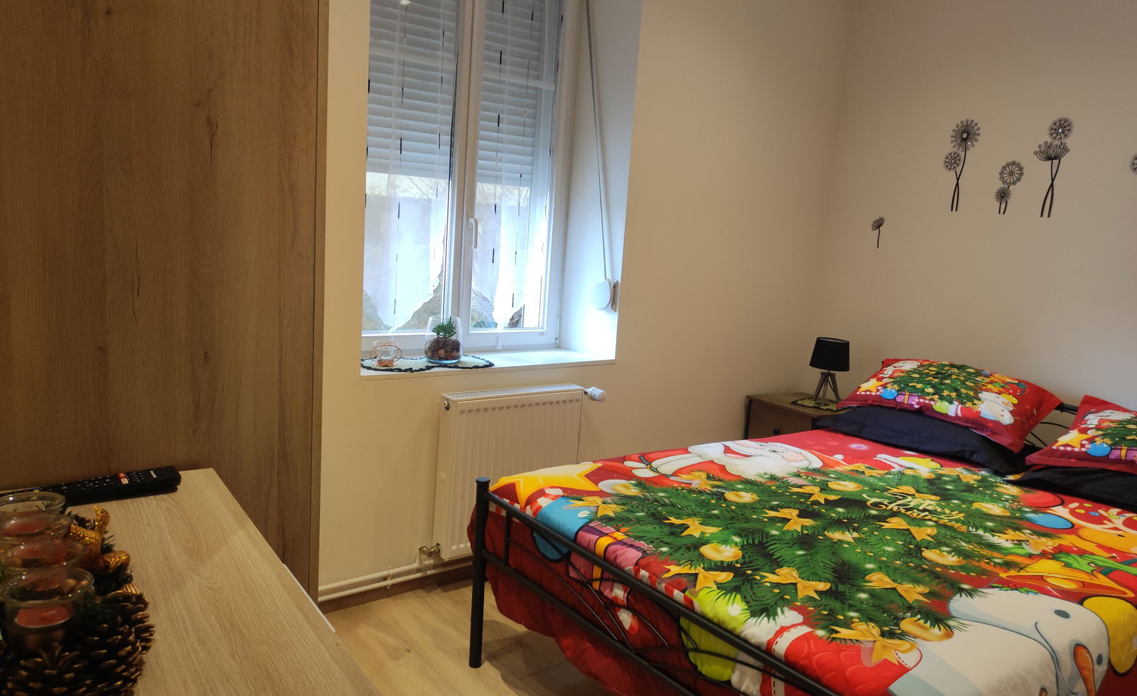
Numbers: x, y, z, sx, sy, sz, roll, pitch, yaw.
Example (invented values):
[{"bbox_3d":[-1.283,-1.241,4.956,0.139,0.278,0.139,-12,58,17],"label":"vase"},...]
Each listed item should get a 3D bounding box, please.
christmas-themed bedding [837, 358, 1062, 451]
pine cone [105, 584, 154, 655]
[{"bbox_3d":[1.518,0.213,3.317,0.430,0.135,0.745,-29,27,-30],"label":"christmas-themed bedding"},{"bbox_3d":[-0.347,0.214,0.638,0.045,0.059,0.045,-3,12,-38],"label":"pine cone"}]

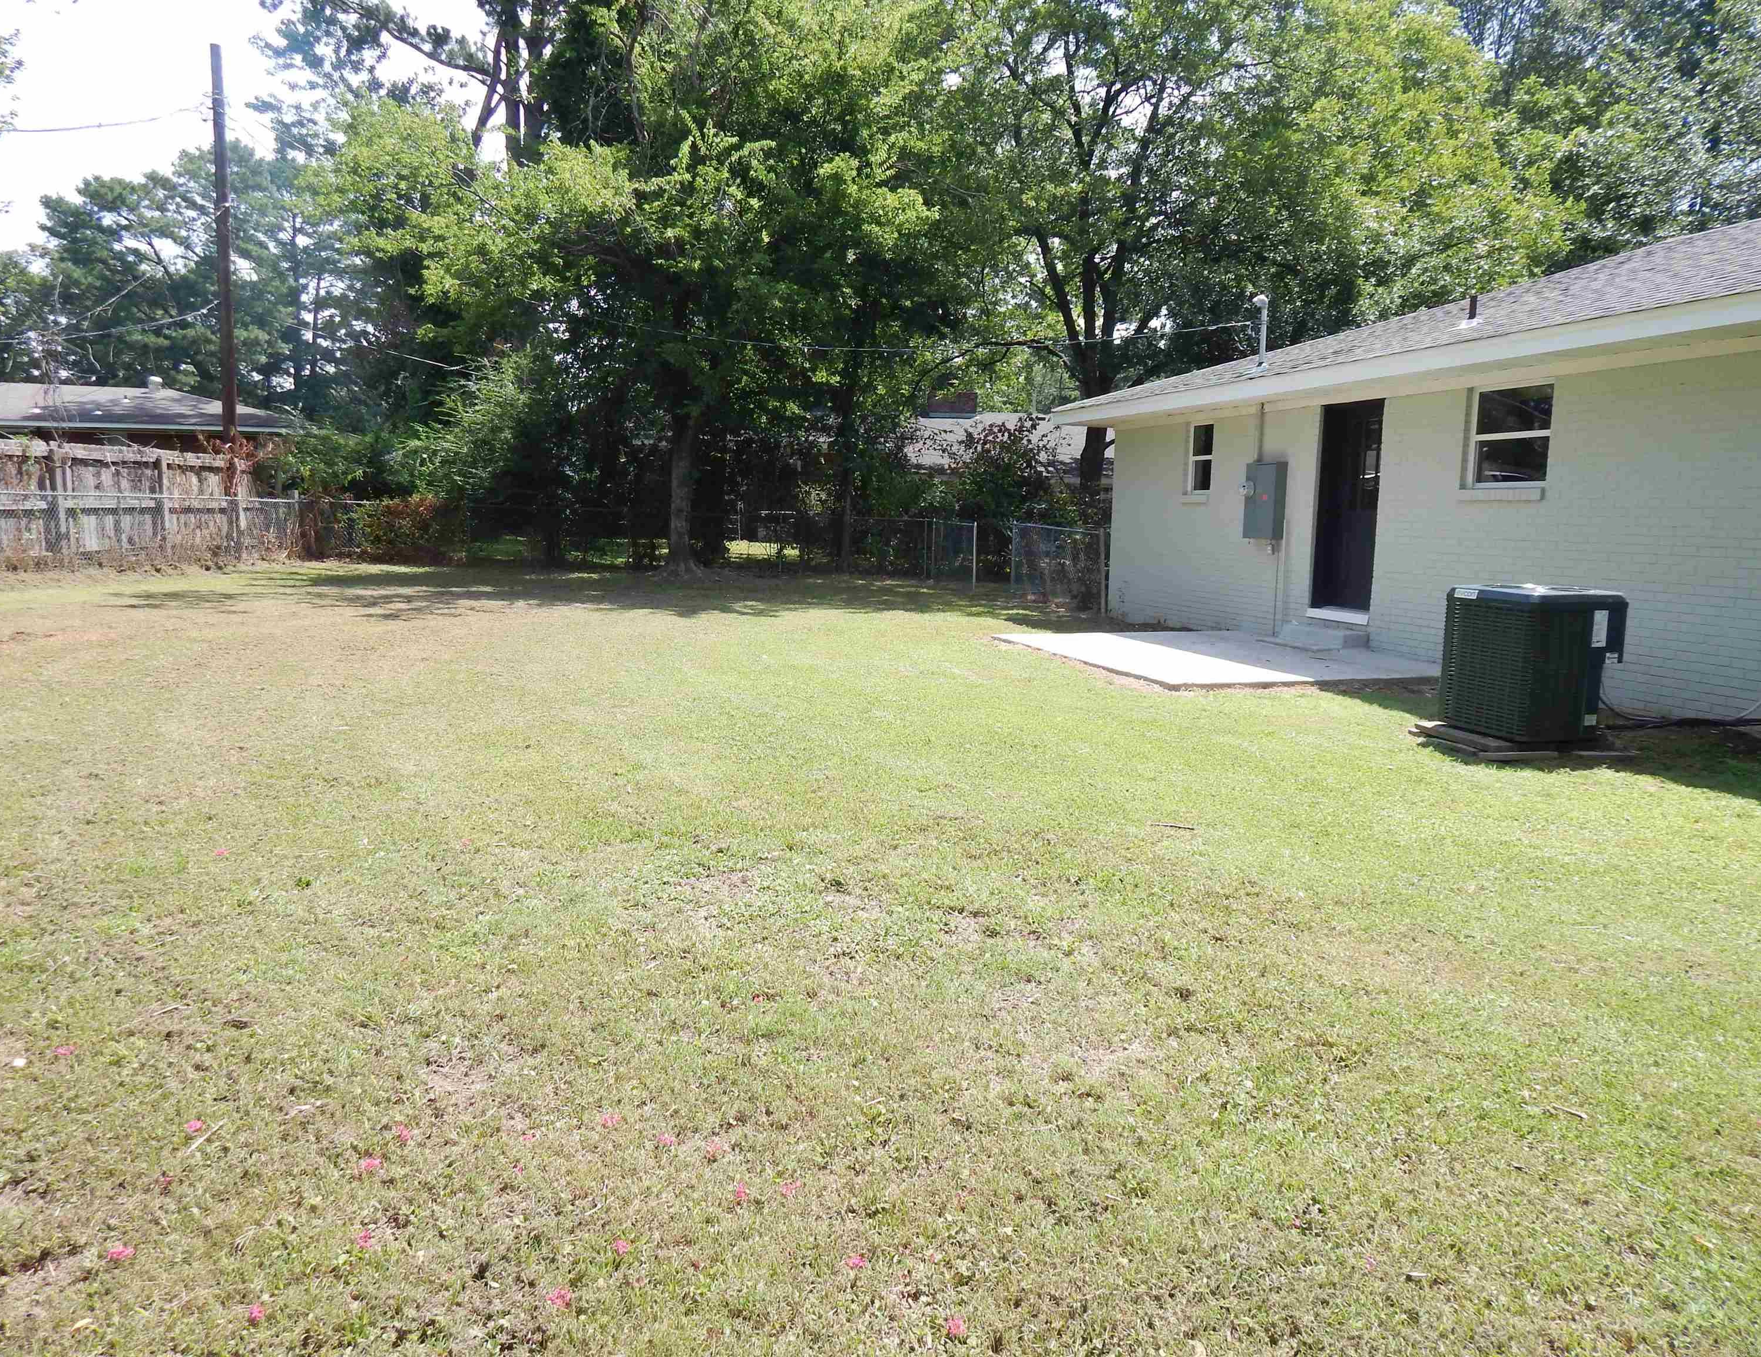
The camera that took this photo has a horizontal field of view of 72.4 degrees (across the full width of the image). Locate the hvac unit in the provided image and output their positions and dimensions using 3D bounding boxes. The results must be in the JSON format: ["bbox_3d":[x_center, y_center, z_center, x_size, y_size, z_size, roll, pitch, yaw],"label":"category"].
[{"bbox_3d":[4.125,-0.112,7.640,0.740,0.890,0.750,-1,8,-16],"label":"hvac unit"}]

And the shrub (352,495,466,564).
[{"bbox_3d":[-8.770,-2.726,22.400,1.950,1.280,1.250,-1,8,-12],"label":"shrub"}]

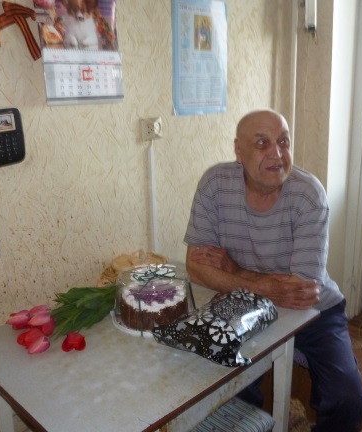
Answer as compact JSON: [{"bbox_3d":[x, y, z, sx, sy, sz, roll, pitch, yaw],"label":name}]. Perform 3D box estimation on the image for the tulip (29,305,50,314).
[{"bbox_3d":[-0.434,0.290,1.429,0.046,0.046,0.070,11,26,42],"label":"tulip"}]

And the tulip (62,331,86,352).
[{"bbox_3d":[-0.297,0.349,1.287,0.058,0.052,0.060,-6,32,-13],"label":"tulip"}]

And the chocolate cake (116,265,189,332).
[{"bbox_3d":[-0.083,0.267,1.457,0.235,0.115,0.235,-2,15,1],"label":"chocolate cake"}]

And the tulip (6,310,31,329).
[{"bbox_3d":[-0.483,0.308,1.386,0.048,0.048,0.075,9,24,36],"label":"tulip"}]

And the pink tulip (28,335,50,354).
[{"bbox_3d":[-0.390,0.354,1.283,0.048,0.048,0.075,5,24,26],"label":"pink tulip"}]

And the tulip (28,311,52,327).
[{"bbox_3d":[-0.418,0.303,1.376,0.048,0.048,0.075,7,25,31],"label":"tulip"}]

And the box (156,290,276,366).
[{"bbox_3d":[0.144,0.297,1.367,0.310,0.085,0.260,-16,20,-42],"label":"box"}]

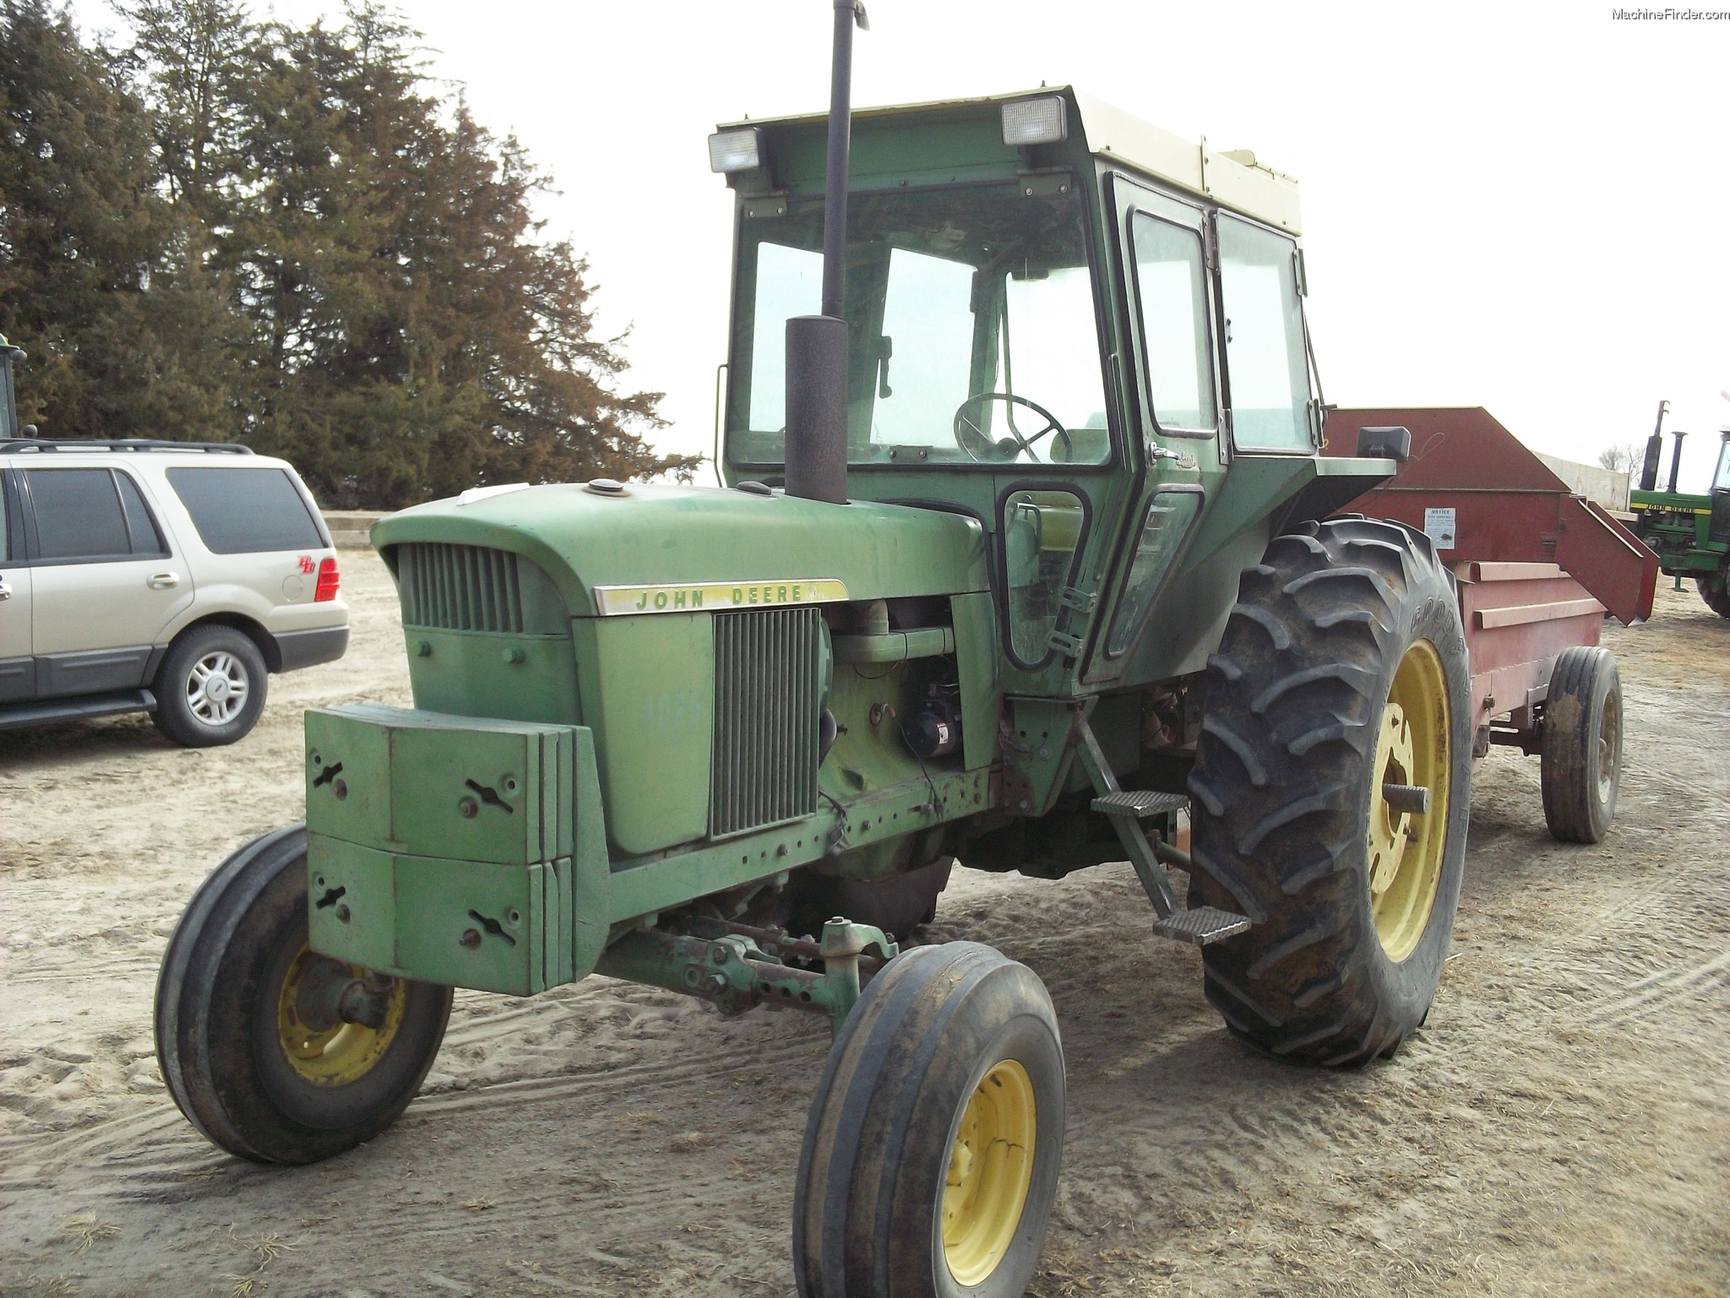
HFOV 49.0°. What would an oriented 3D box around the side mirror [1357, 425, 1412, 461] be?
[{"bbox_3d":[1.661,-0.655,6.091,0.165,0.115,0.095,3,5,30],"label":"side mirror"}]

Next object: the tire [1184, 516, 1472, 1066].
[{"bbox_3d":[1.508,0.439,5.974,0.445,1.700,1.700,3,5,30],"label":"tire"}]

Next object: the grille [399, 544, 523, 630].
[{"bbox_3d":[-0.830,-0.128,3.924,0.325,0.185,0.045,3,13,30],"label":"grille"}]

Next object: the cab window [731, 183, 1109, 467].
[{"bbox_3d":[0.131,-0.923,5.511,1.245,0.775,0.060,3,7,30],"label":"cab window"}]

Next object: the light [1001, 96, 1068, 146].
[{"bbox_3d":[0.454,-1.412,5.083,0.162,0.113,0.080,3,13,30],"label":"light"}]

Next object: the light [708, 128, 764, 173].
[{"bbox_3d":[-0.368,-1.456,5.558,0.162,0.113,0.080,3,13,30],"label":"light"}]

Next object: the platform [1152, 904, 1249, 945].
[{"bbox_3d":[0.917,0.744,5.136,0.180,0.030,0.305,11,9,29],"label":"platform"}]

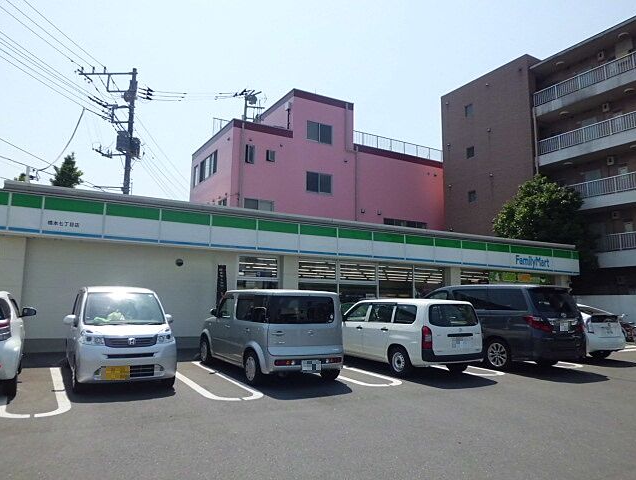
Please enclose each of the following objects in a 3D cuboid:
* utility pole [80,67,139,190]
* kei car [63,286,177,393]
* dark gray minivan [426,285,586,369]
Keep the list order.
[{"bbox_3d":[-10.880,-2.316,24.344,3.300,13.559,1.000,0,-8,2],"label":"utility pole"},{"bbox_3d":[-3.559,1.665,8.607,1.500,1.610,3.400,5,-8,-30],"label":"kei car"},{"bbox_3d":[4.053,2.126,12.379,1.840,1.890,4.850,5,-8,-30],"label":"dark gray minivan"}]

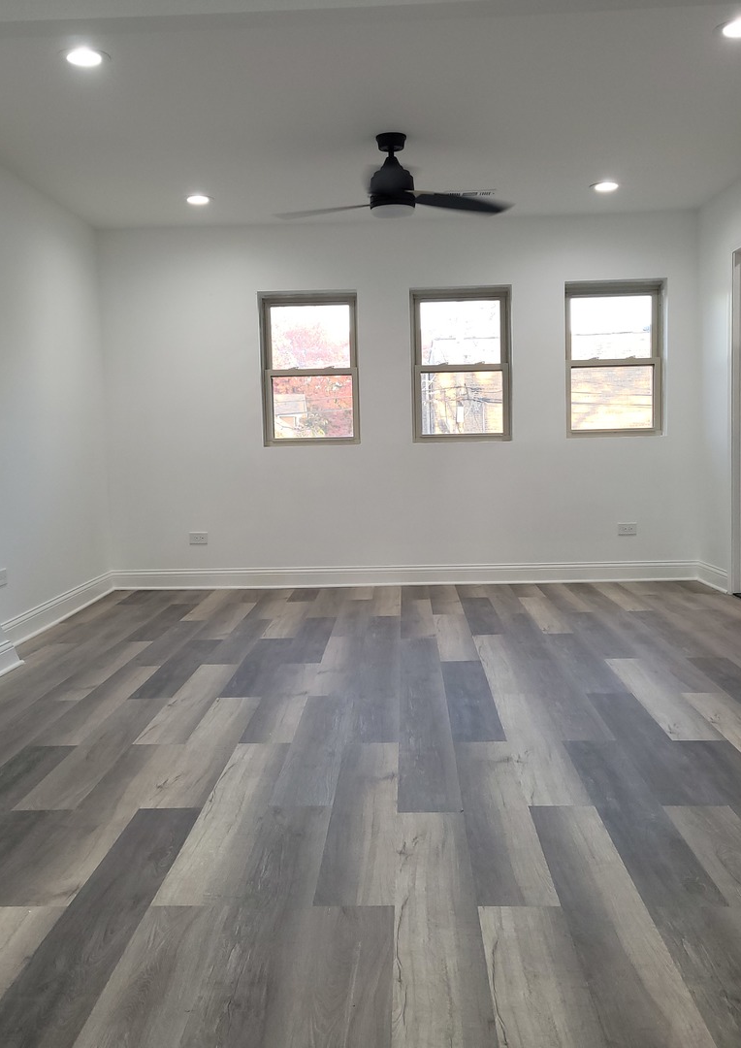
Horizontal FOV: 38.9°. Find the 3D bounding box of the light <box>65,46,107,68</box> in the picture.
[{"bbox_3d":[-1.039,-1.698,3.816,0.161,0.030,0.161,-1,5,2],"label":"light"}]

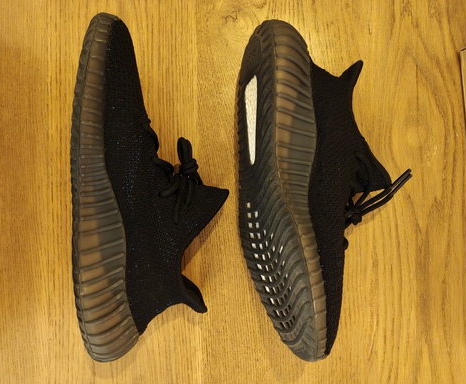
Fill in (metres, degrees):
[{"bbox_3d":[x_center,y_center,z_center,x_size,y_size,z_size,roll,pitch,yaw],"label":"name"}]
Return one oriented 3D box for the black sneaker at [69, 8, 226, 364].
[{"bbox_3d":[-0.066,-0.004,0.318,0.134,0.108,0.295,0,90,-19],"label":"black sneaker"}]

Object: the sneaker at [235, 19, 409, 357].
[{"bbox_3d":[0.088,-0.001,0.318,0.136,0.108,0.295,-7,90,-19],"label":"sneaker"}]

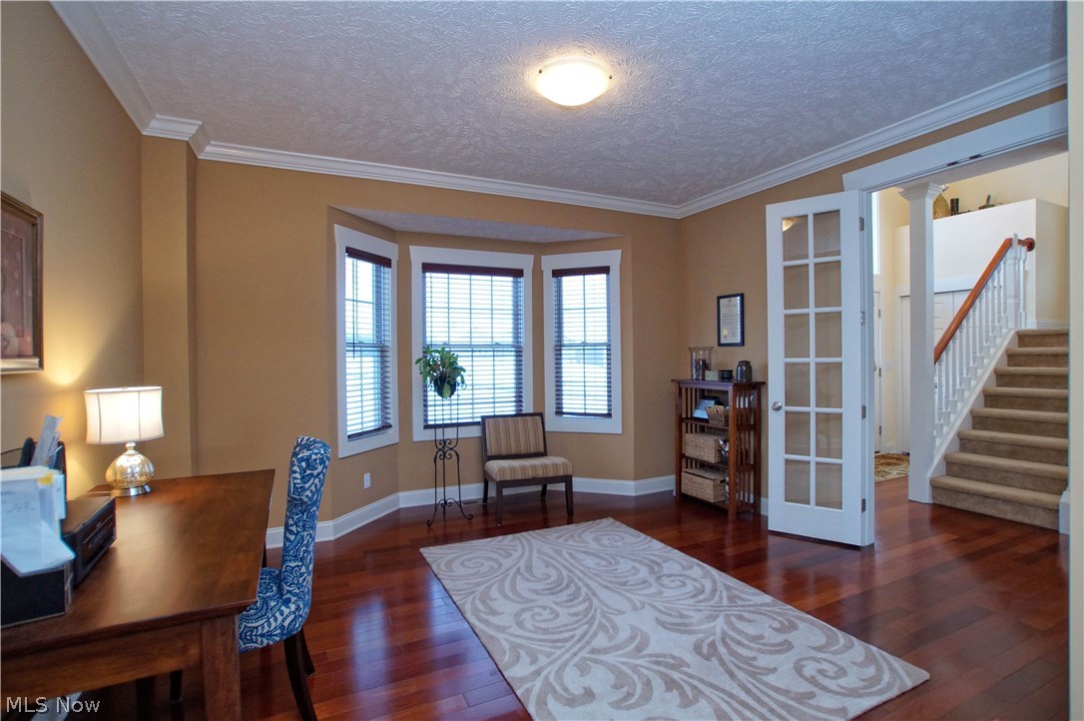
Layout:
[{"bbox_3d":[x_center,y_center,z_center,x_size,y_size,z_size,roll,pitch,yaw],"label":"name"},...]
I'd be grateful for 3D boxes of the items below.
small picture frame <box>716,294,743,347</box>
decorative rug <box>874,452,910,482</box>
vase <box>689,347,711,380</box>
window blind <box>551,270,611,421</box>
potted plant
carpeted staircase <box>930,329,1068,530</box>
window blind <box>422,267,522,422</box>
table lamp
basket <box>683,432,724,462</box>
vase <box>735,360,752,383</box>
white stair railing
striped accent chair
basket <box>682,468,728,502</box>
[{"bbox_3d":[1.665,-0.350,4.248,0.025,0.449,0.291,-1,1,-27],"label":"small picture frame"},{"bbox_3d":[3.987,1.246,5.693,1.785,0.012,0.816,-1,1,-25],"label":"decorative rug"},{"bbox_3d":[1.498,0.029,4.517,0.215,0.325,0.215,-1,1,-26],"label":"vase"},{"bbox_3d":[0.396,-0.180,4.753,0.571,1.469,0.061,0,1,18],"label":"window blind"},{"bbox_3d":[-0.840,0.095,3.988,0.418,0.439,0.398,-1,1,0],"label":"potted plant"},{"bbox_3d":[4.382,0.471,4.251,1.740,1.550,0.820,-1,1,-26],"label":"carpeted staircase"},{"bbox_3d":[-0.637,-0.143,4.590,0.979,1.515,0.061,-1,1,-24],"label":"window blind"},{"bbox_3d":[-1.954,0.374,2.283,0.290,0.495,0.290,-1,1,-26],"label":"table lamp"},{"bbox_3d":[1.474,0.774,4.326,0.167,0.196,0.341,-1,1,-26],"label":"basket"},{"bbox_3d":[1.724,0.089,4.100,0.131,0.182,0.131,-1,1,0],"label":"vase"},{"bbox_3d":[4.356,-0.249,4.697,1.907,2.040,0.092,-1,1,-25],"label":"white stair railing"},{"bbox_3d":[-0.168,0.918,4.326,0.645,0.800,0.750,-1,1,-17],"label":"striped accent chair"},{"bbox_3d":[1.473,1.117,4.339,0.197,0.211,0.385,-1,1,-26],"label":"basket"}]

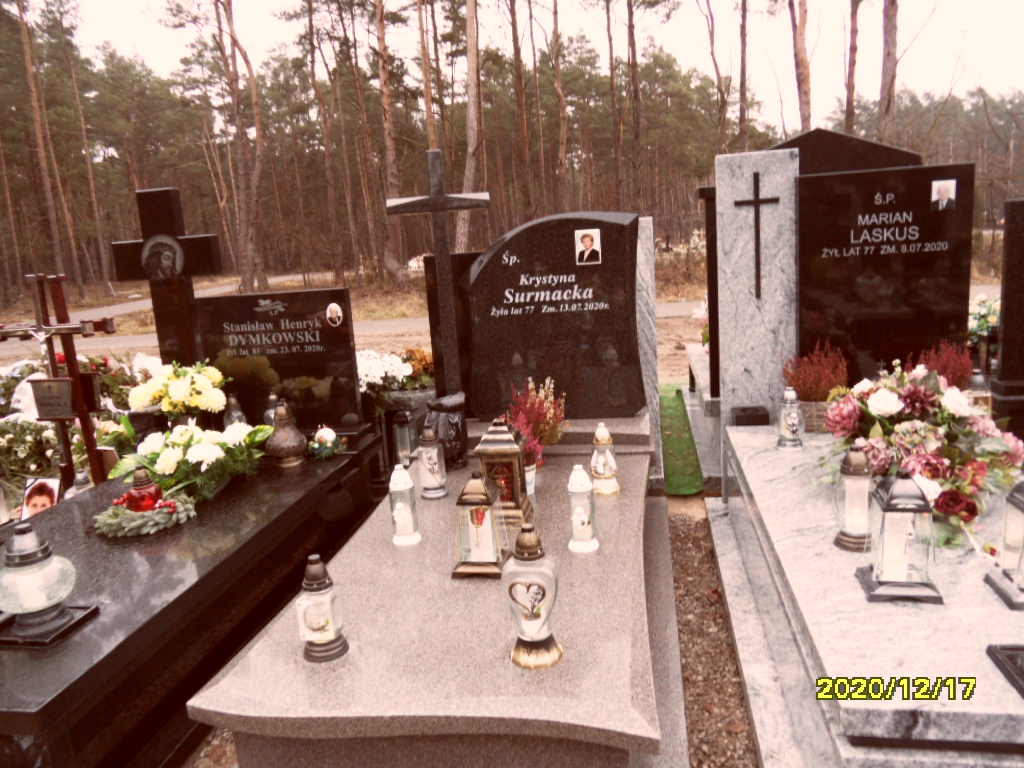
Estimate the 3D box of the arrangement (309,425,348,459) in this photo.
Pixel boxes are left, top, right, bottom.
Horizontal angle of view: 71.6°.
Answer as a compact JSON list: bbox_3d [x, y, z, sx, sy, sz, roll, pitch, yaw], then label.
[{"bbox_3d":[-0.853,0.271,3.273,0.165,0.130,0.140,-2,12,11],"label":"arrangement"}]

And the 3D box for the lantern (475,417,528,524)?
[{"bbox_3d":[-0.034,0.305,2.555,0.165,0.372,0.165,-2,10,11],"label":"lantern"}]

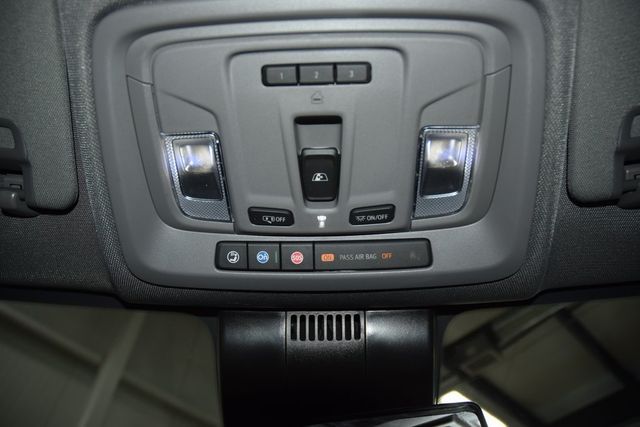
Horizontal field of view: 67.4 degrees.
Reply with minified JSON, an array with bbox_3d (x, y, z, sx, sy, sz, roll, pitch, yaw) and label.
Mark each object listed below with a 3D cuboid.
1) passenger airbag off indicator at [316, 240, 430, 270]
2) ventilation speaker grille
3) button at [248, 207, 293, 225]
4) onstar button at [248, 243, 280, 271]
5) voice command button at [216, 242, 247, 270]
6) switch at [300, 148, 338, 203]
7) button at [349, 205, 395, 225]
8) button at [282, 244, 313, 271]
[{"bbox_3d":[0.037,0.029,0.339,0.081,0.008,0.019,-1,-93,0],"label":"passenger airbag off indicator"},{"bbox_3d":[0.004,0.086,0.364,0.056,0.008,0.022,-1,-90,0],"label":"ventilation speaker grille"},{"bbox_3d":[-0.033,0.002,0.334,0.031,0.008,0.012,2,-78,0],"label":"button"},{"bbox_3d":[-0.038,0.030,0.339,0.023,0.008,0.020,-1,-93,0],"label":"onstar button"},{"bbox_3d":[-0.061,0.030,0.339,0.022,0.008,0.019,-1,-93,0],"label":"voice command button"},{"bbox_3d":[0.000,-0.027,0.332,0.025,0.015,0.037,-1,-78,0],"label":"switch"},{"bbox_3d":[0.035,0.001,0.334,0.031,0.008,0.013,-4,-78,0],"label":"button"},{"bbox_3d":[-0.016,0.030,0.339,0.023,0.008,0.020,-1,-93,0],"label":"button"}]

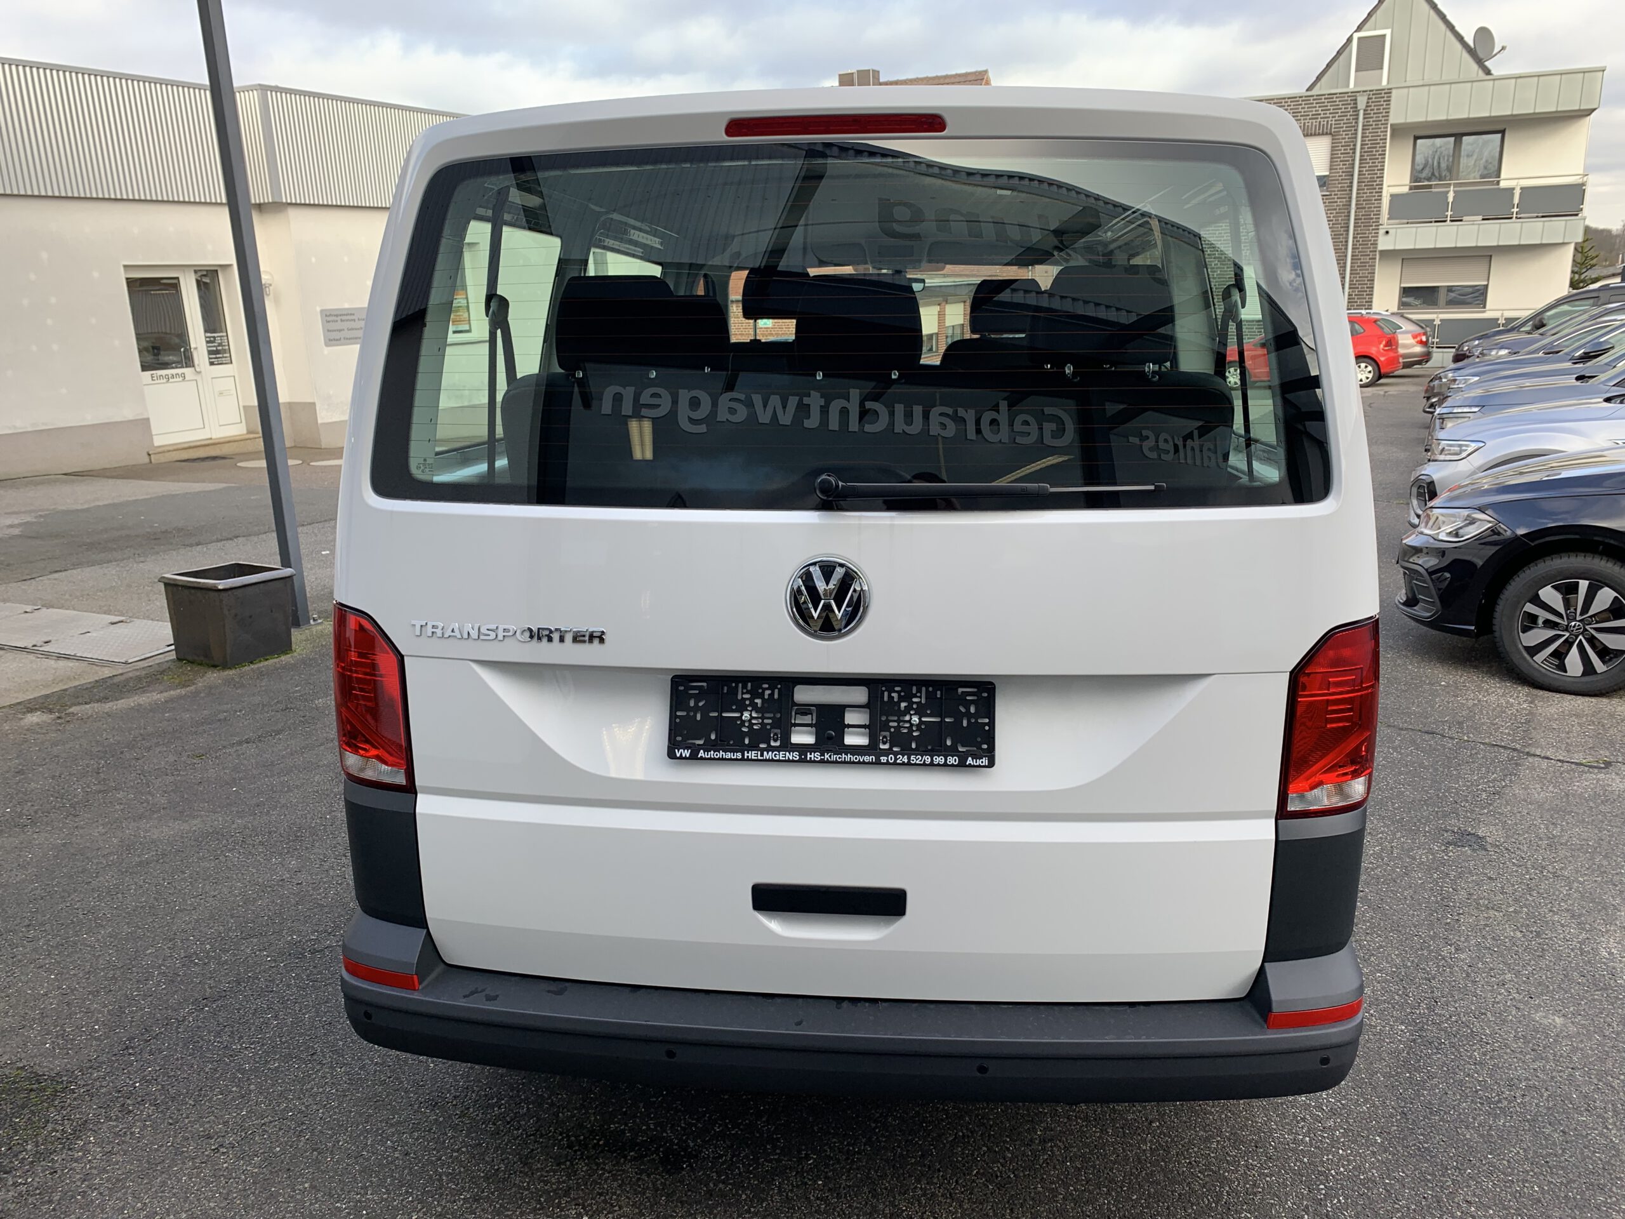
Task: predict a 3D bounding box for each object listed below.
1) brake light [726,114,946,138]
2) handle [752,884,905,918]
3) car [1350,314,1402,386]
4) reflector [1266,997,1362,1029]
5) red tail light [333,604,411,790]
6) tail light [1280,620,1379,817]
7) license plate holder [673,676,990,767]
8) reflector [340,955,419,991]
[{"bbox_3d":[0.036,-0.757,1.915,0.345,0.029,0.030,1,15,6],"label":"brake light"},{"bbox_3d":[0.027,0.478,2.001,0.252,0.048,0.032,1,15,6],"label":"handle"},{"bbox_3d":[10.407,-5.531,25.834,3.970,1.460,1.690,7,17,29],"label":"car"},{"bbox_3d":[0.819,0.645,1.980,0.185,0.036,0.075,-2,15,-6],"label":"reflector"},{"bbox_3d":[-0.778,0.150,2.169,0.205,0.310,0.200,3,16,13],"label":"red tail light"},{"bbox_3d":[0.858,0.173,2.008,0.205,0.310,0.200,-1,15,-2],"label":"tail light"},{"bbox_3d":[0.029,0.183,1.980,0.530,0.136,0.018,1,7,6],"label":"license plate holder"},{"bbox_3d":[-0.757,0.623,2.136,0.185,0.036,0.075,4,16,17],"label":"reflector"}]

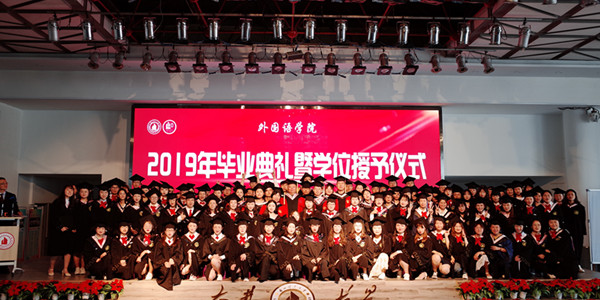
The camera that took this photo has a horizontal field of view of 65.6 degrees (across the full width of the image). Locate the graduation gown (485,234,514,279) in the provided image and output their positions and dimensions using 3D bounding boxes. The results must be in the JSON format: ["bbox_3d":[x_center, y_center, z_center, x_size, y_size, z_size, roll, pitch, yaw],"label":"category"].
[{"bbox_3d":[3.786,1.994,8.878,0.473,0.757,0.580,-3,-7,28],"label":"graduation gown"}]

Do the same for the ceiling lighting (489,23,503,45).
[{"bbox_3d":[4.529,-2.698,10.787,0.290,0.460,0.330,0,-6,-2],"label":"ceiling lighting"}]

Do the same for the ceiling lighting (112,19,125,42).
[{"bbox_3d":[-3.076,-2.006,7.886,0.190,0.310,0.230,0,-6,0],"label":"ceiling lighting"}]

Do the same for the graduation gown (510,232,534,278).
[{"bbox_3d":[4.195,1.978,8.797,0.460,0.806,0.500,-2,-6,16],"label":"graduation gown"}]

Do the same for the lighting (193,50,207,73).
[{"bbox_3d":[-2.040,-1.794,9.446,0.270,0.350,0.270,0,-6,0],"label":"lighting"}]

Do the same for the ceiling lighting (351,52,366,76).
[{"bbox_3d":[1.183,-1.750,9.429,0.300,0.420,0.300,0,-6,-1],"label":"ceiling lighting"}]

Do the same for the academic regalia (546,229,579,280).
[{"bbox_3d":[4.706,1.841,8.394,0.600,0.860,0.600,-3,-7,28],"label":"academic regalia"}]

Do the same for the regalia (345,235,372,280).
[{"bbox_3d":[1.085,1.997,8.707,0.500,0.803,0.500,0,-6,3],"label":"regalia"}]

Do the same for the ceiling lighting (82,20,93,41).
[{"bbox_3d":[-3.413,-1.919,7.472,0.180,0.320,0.240,0,-6,-2],"label":"ceiling lighting"}]

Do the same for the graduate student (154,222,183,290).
[{"bbox_3d":[-2.342,1.866,8.288,0.480,1.136,0.600,0,-6,-2],"label":"graduate student"}]

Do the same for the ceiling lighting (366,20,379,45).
[{"bbox_3d":[1.432,-2.321,9.200,0.230,0.430,0.250,0,-6,0],"label":"ceiling lighting"}]

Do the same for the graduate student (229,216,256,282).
[{"bbox_3d":[-1.025,1.768,8.400,0.500,1.120,0.660,0,-6,-3],"label":"graduate student"}]

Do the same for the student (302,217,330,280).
[{"bbox_3d":[0.267,1.769,8.400,0.530,1.120,0.660,0,-6,0],"label":"student"}]

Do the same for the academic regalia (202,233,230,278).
[{"bbox_3d":[-1.540,1.943,8.637,0.510,0.799,0.500,1,-6,-8],"label":"academic regalia"}]

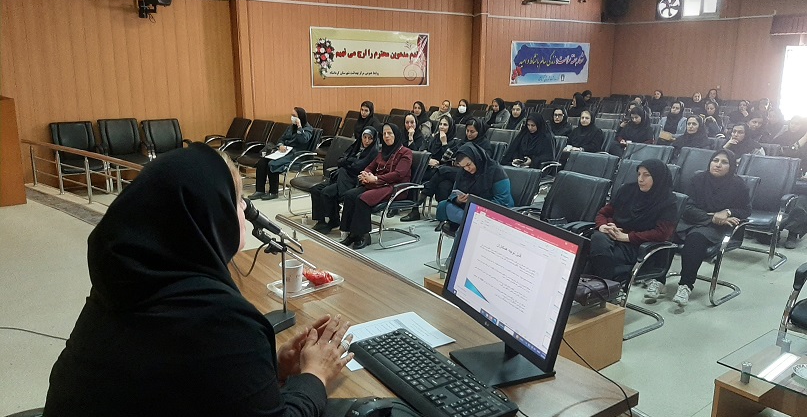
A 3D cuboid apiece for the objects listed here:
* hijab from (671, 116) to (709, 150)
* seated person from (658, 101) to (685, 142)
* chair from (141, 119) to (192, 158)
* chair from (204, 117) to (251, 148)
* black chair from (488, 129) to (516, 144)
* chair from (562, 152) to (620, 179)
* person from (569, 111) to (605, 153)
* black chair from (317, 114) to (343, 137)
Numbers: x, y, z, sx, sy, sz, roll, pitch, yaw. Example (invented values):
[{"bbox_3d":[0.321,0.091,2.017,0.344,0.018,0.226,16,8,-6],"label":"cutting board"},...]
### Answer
[{"bbox_3d":[3.493,-0.877,7.390,0.440,0.480,0.350,11,18,39],"label":"hijab"},{"bbox_3d":[4.295,-1.120,10.114,0.780,1.240,0.520,-9,17,-33],"label":"seated person"},{"bbox_3d":[-3.659,-0.872,9.334,0.600,0.970,0.660,-9,17,-33],"label":"chair"},{"bbox_3d":[-2.799,-0.926,9.693,0.640,0.970,0.580,-11,18,-39],"label":"chair"},{"bbox_3d":[1.171,-0.594,8.395,0.630,0.980,0.600,-11,18,-40],"label":"black chair"},{"bbox_3d":[1.678,-0.003,5.886,0.640,0.970,0.580,-12,18,-42],"label":"chair"},{"bbox_3d":[2.184,-0.616,7.790,0.500,1.245,0.800,13,19,40],"label":"person"},{"bbox_3d":[-1.492,-1.032,10.217,0.640,0.980,0.580,-10,17,-37],"label":"black chair"}]

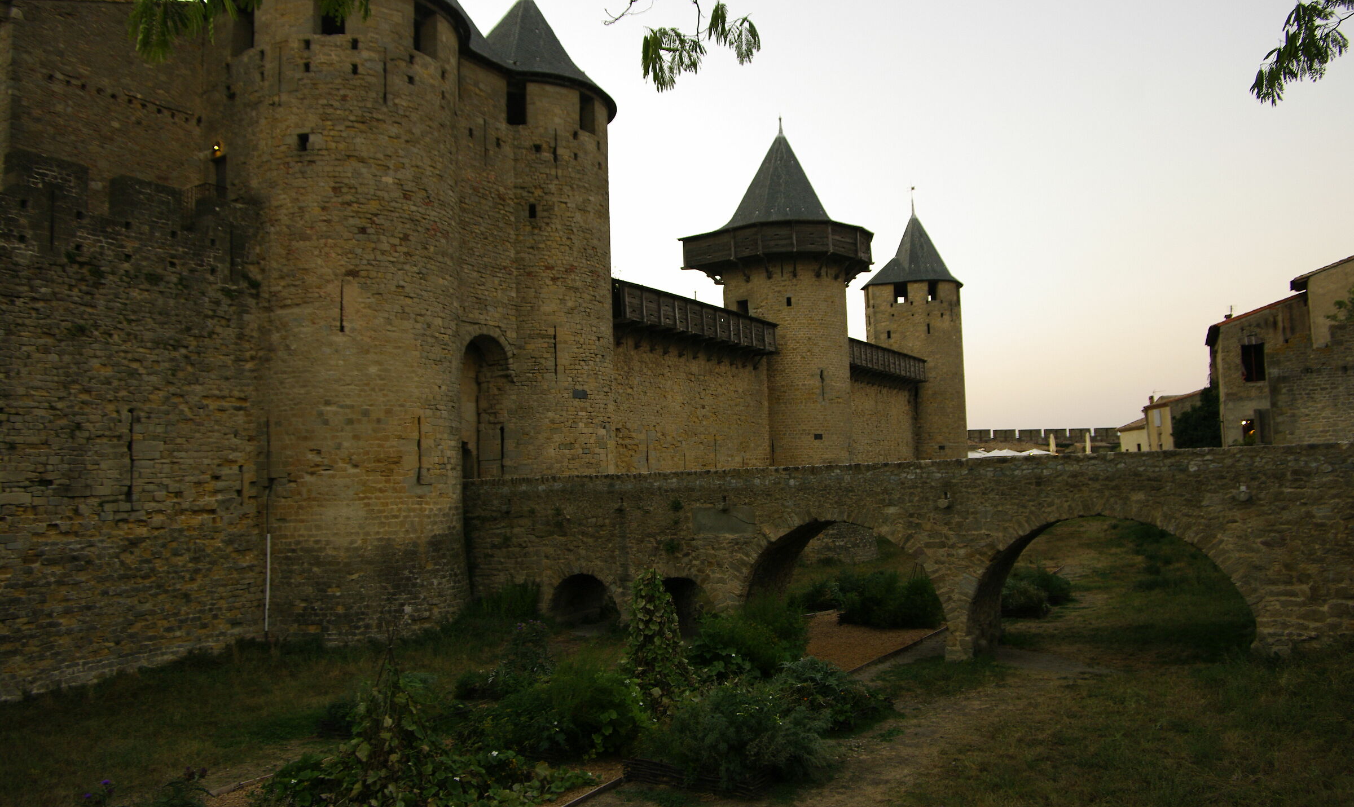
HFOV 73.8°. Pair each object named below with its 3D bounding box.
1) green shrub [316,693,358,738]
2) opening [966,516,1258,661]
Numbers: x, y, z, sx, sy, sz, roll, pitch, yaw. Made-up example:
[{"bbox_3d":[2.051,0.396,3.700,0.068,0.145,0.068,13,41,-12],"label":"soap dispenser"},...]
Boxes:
[{"bbox_3d":[-5.984,5.446,15.993,0.800,0.780,0.800,-2,-4,0],"label":"green shrub"},{"bbox_3d":[10.902,4.507,22.848,6.406,3.496,2.700,-4,-4,34],"label":"opening"}]

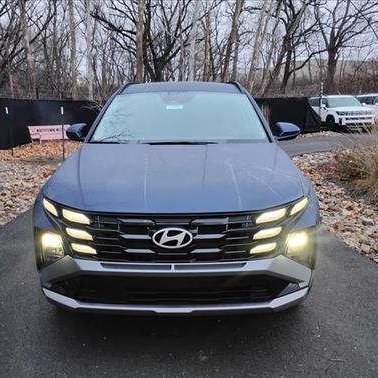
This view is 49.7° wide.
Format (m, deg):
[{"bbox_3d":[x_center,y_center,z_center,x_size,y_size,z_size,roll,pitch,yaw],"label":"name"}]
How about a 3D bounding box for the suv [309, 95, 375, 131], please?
[{"bbox_3d":[7.951,-4.128,21.724,1.930,1.740,4.750,-1,12,-1],"label":"suv"}]

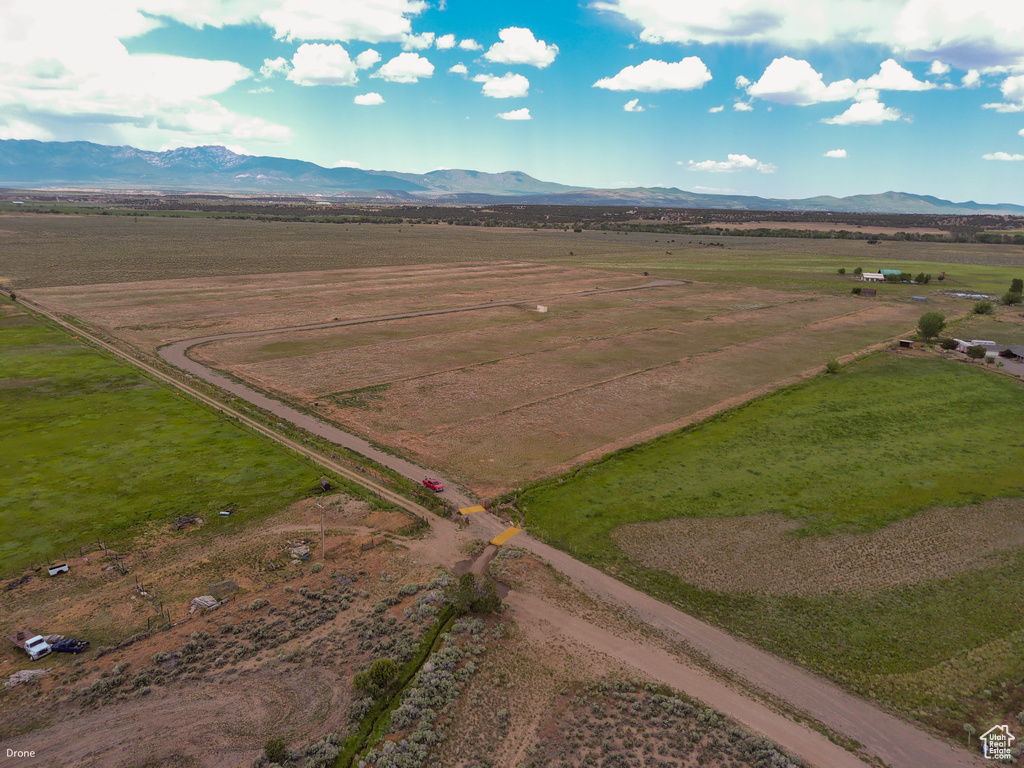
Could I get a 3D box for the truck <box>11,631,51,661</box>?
[{"bbox_3d":[-64.983,34.719,91.578,6.450,2.050,2.150,11,18,31],"label":"truck"}]

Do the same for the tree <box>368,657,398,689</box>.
[{"bbox_3d":[-16.203,36.810,86.490,3.500,3.100,3.400,-2,15,-11],"label":"tree"}]

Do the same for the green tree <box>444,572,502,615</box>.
[{"bbox_3d":[-5.786,31.608,103.135,8.500,5.000,7.400,1,15,-3],"label":"green tree"}]

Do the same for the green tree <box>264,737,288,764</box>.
[{"bbox_3d":[-25.911,40.202,74.705,2.400,2.200,2.400,-5,16,-21],"label":"green tree"}]

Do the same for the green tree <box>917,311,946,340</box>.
[{"bbox_3d":[204.355,-28.372,331.193,12.000,12.600,11.800,11,18,31],"label":"green tree"}]

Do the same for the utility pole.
[{"bbox_3d":[-32.532,25.010,115.416,1.700,10.000,0.400,9,17,27],"label":"utility pole"}]

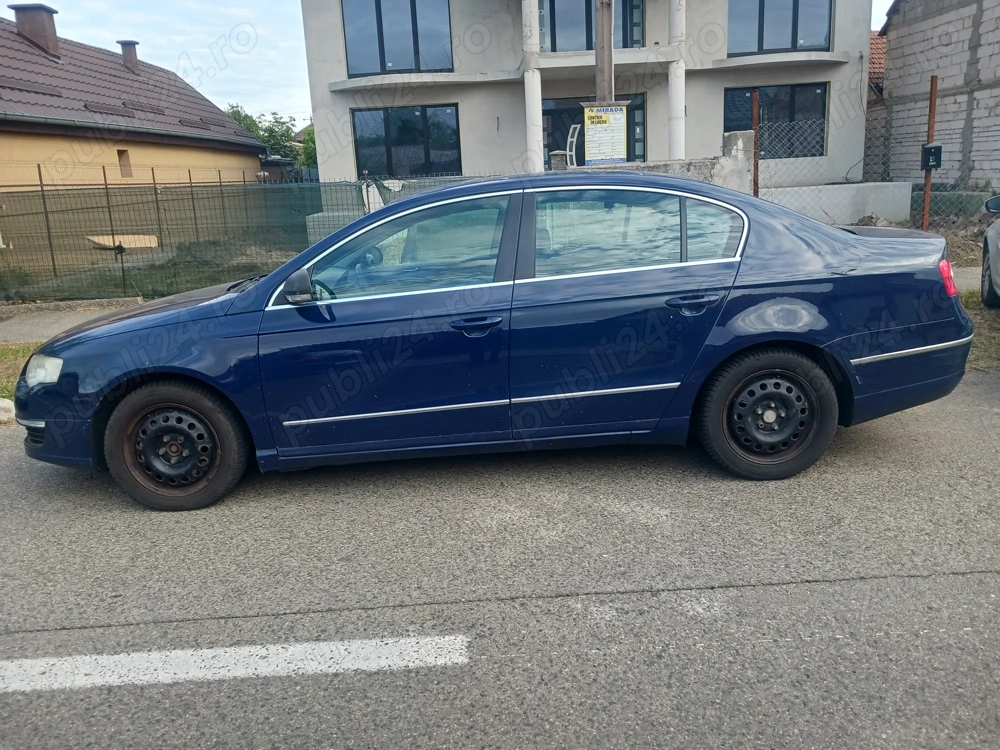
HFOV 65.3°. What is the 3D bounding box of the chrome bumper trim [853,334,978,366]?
[{"bbox_3d":[1.886,-0.115,3.528,0.670,0.045,0.140,-8,12,-9],"label":"chrome bumper trim"}]

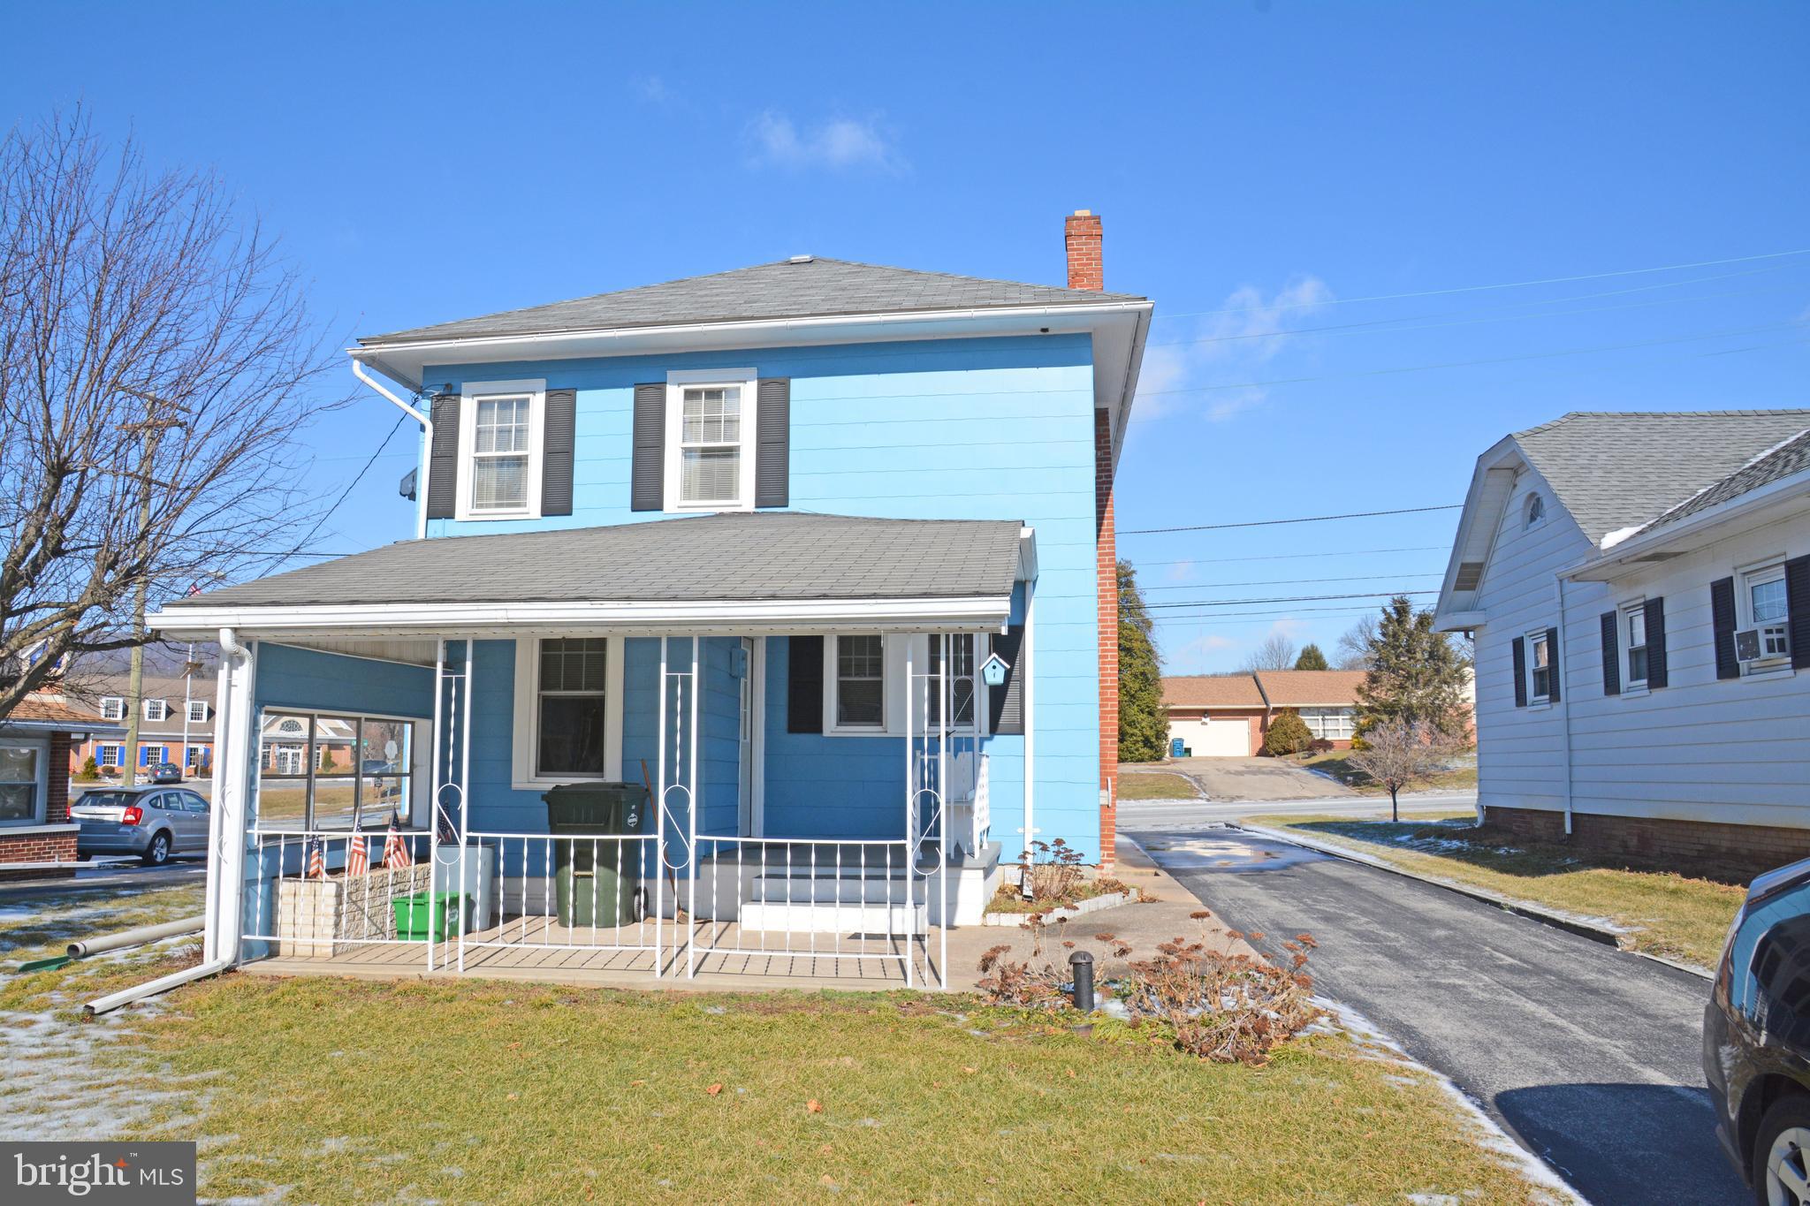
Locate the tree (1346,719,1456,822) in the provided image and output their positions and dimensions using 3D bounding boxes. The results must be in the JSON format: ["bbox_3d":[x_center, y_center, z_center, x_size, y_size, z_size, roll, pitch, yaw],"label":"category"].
[{"bbox_3d":[11.106,3.751,27.000,2.400,2.300,2.350,-1,-8,9],"label":"tree"}]

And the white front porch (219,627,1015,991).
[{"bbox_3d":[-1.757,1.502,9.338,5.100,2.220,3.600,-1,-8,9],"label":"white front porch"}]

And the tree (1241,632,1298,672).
[{"bbox_3d":[29.328,7.051,97.000,6.000,9.500,6.000,-1,-8,9],"label":"tree"}]

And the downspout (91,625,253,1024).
[{"bbox_3d":[-4.308,1.199,7.205,0.170,2.220,1.140,-1,-8,9],"label":"downspout"}]

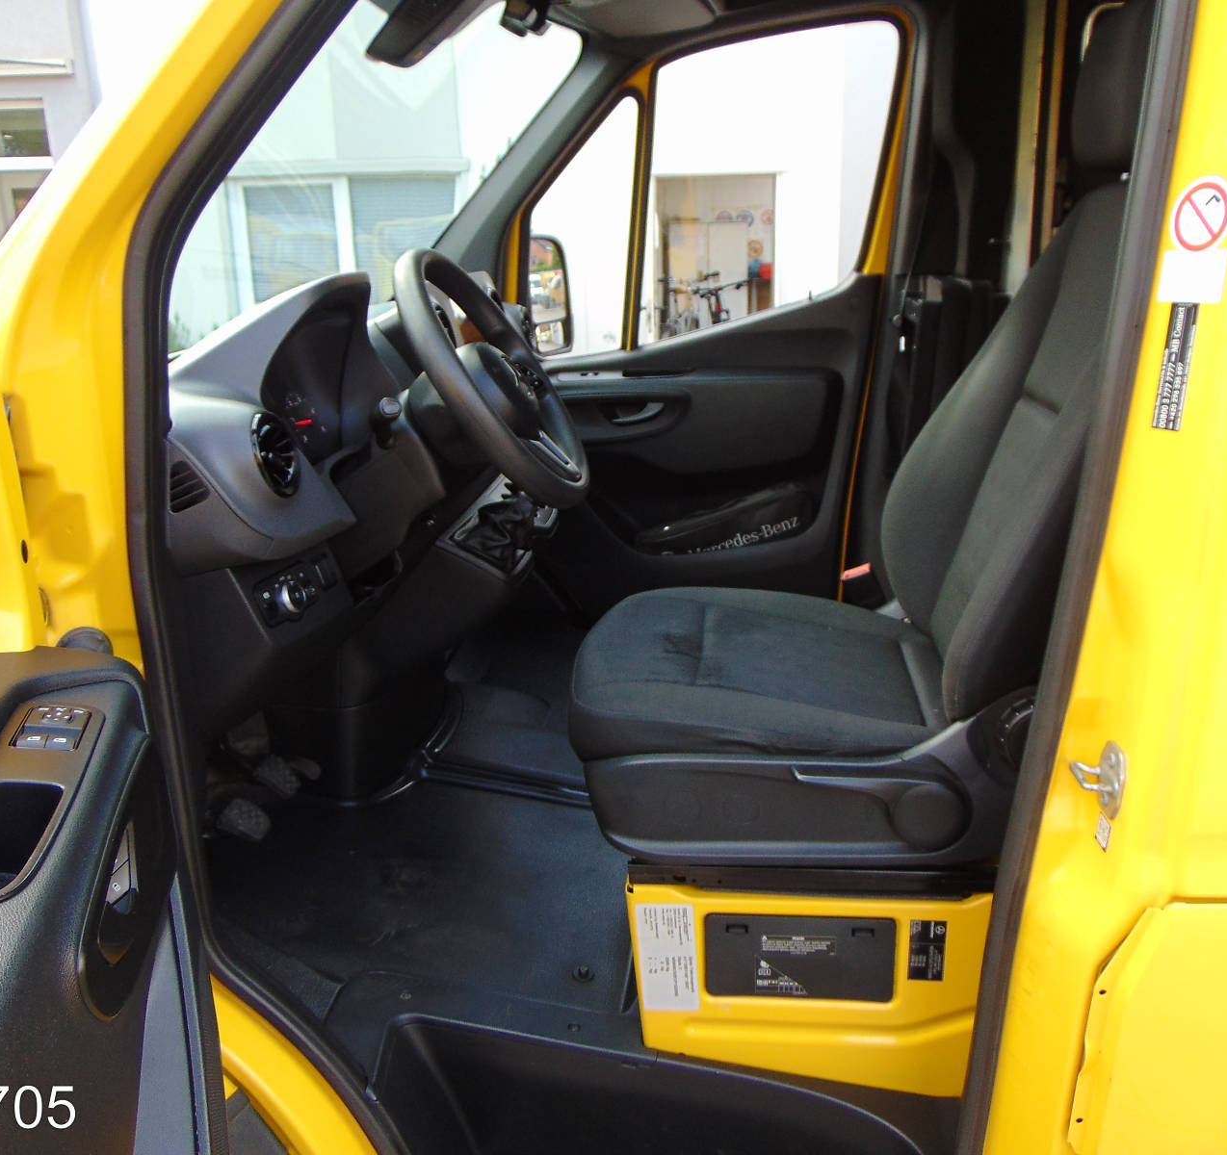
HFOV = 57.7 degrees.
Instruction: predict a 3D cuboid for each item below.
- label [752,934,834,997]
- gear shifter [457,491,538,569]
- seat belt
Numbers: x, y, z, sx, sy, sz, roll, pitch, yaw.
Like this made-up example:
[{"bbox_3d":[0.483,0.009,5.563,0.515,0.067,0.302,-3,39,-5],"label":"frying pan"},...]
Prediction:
[{"bbox_3d":[0.214,0.461,1.322,0.096,0.075,0.004,0,14,6],"label":"label"},{"bbox_3d":[-0.184,-0.090,1.822,0.135,0.150,0.125,15,15,3],"label":"gear shifter"},{"bbox_3d":[0.735,-0.670,2.446,0.230,1.060,0.150,0,14,6],"label":"seat belt"}]

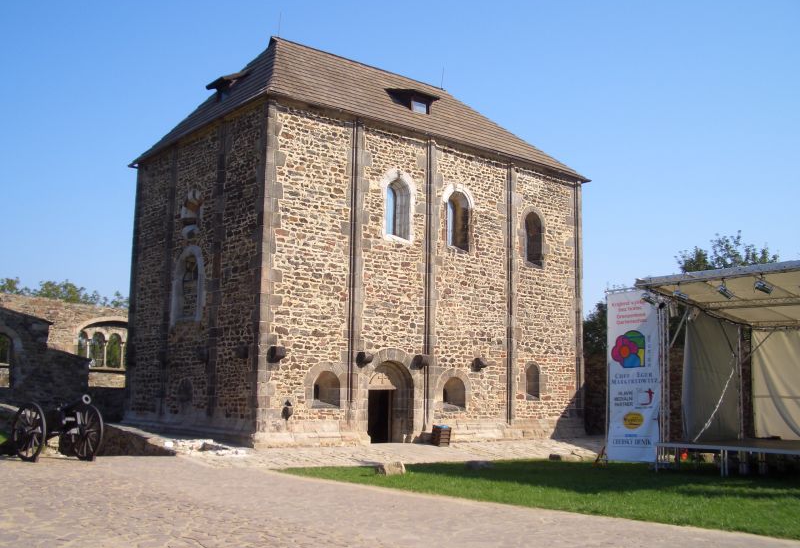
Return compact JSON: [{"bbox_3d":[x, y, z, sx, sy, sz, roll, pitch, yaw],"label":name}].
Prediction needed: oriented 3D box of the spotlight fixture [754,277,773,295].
[{"bbox_3d":[7.684,0.243,17.100,0.420,0.310,0.270,24,-14,-13],"label":"spotlight fixture"}]

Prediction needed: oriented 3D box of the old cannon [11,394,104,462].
[{"bbox_3d":[-8.231,3.672,19.301,2.800,1.500,1.580,-7,-11,40],"label":"old cannon"}]

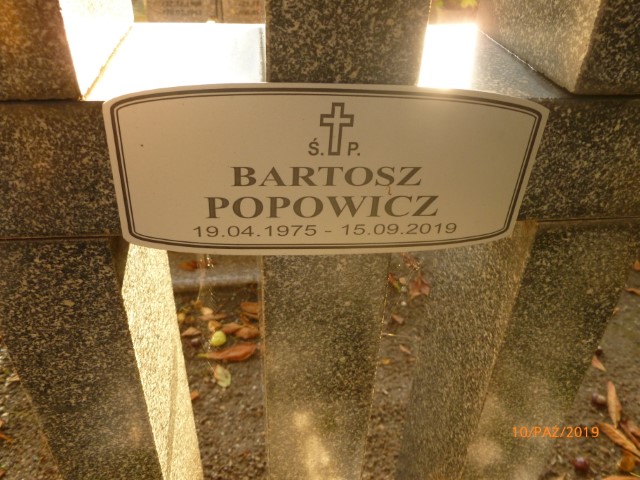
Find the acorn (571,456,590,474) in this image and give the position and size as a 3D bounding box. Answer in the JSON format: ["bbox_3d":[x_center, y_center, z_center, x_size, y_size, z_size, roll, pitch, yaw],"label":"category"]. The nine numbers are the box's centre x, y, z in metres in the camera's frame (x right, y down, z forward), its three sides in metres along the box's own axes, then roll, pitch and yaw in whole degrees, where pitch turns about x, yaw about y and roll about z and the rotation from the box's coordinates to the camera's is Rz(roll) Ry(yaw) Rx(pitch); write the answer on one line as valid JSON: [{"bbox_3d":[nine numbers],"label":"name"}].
[{"bbox_3d":[0.451,0.389,0.896,0.026,0.025,0.026,2,32,0],"label":"acorn"}]

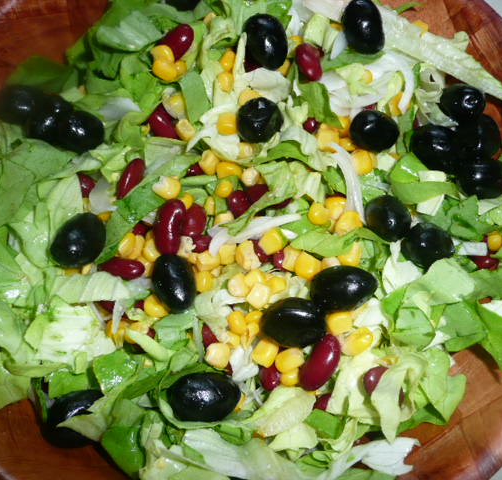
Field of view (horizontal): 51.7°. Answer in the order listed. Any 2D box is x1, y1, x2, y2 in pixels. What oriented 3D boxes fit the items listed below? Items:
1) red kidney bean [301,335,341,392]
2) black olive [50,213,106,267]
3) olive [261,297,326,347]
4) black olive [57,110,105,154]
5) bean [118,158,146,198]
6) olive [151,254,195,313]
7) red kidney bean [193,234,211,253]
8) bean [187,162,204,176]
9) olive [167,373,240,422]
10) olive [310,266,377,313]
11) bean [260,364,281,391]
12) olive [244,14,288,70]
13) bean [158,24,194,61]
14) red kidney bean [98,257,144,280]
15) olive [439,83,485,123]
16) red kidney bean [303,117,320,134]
[{"bbox_3d":[0.025,0.043,0.183,0.010,0.010,0.021,29,74,9],"label":"red kidney bean"},{"bbox_3d":[-0.066,0.000,0.197,0.018,0.018,0.023,42,76,12],"label":"black olive"},{"bbox_3d":[0.015,0.030,0.188,0.023,0.018,0.018,8,72,2],"label":"olive"},{"bbox_3d":[-0.071,-0.045,0.217,0.022,0.018,0.018,17,71,20],"label":"black olive"},{"bbox_3d":[-0.048,-0.024,0.205,0.009,0.008,0.018,25,73,8],"label":"bean"},{"bbox_3d":[-0.030,0.017,0.204,0.017,0.017,0.024,-21,72,-8],"label":"olive"},{"bbox_3d":[-0.018,0.001,0.201,0.015,0.008,0.009,-36,75,-11],"label":"red kidney bean"},{"bbox_3d":[-0.023,-0.028,0.209,0.017,0.009,0.010,6,71,0],"label":"bean"},{"bbox_3d":[-0.017,0.056,0.185,0.026,0.018,0.018,2,70,0],"label":"olive"},{"bbox_3d":[0.036,0.019,0.199,0.025,0.018,0.018,-9,71,-4],"label":"olive"},{"bbox_3d":[0.008,0.048,0.185,0.008,0.007,0.015,11,72,3],"label":"bean"},{"bbox_3d":[0.006,-0.086,0.226,0.018,0.018,0.024,-14,110,7],"label":"olive"},{"bbox_3d":[-0.034,-0.090,0.236,0.011,0.009,0.020,34,73,11],"label":"bean"},{"bbox_3d":[-0.048,0.011,0.193,0.018,0.008,0.008,10,72,3],"label":"red kidney bean"},{"bbox_3d":[0.091,-0.059,0.223,0.018,0.023,0.018,2,99,0],"label":"olive"},{"bbox_3d":[0.026,-0.050,0.226,0.008,0.008,0.013,-12,44,-5],"label":"red kidney bean"}]

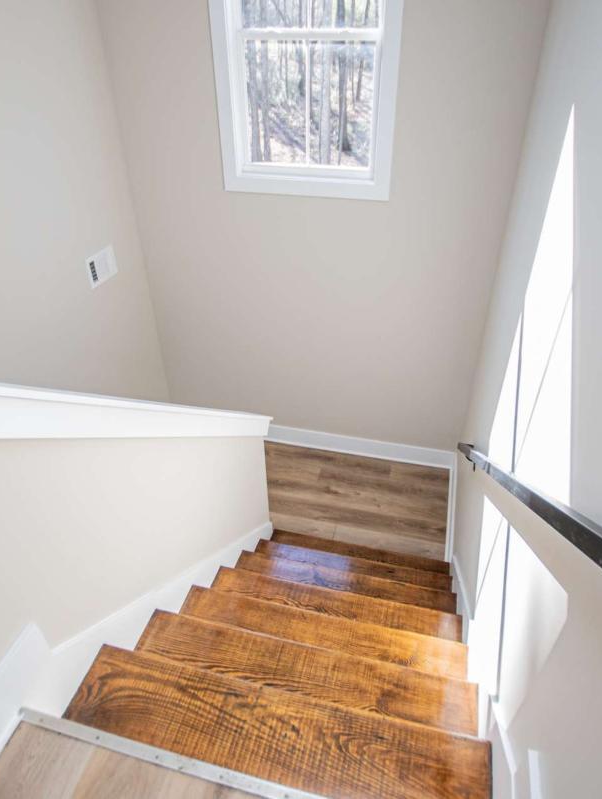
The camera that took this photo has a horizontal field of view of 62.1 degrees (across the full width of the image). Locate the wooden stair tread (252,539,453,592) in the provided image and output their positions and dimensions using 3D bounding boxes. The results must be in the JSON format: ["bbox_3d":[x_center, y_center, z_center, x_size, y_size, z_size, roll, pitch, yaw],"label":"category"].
[{"bbox_3d":[0.272,1.038,2.899,1.168,0.036,0.280,7,35,14],"label":"wooden stair tread"}]

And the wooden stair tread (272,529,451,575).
[{"bbox_3d":[0.345,1.058,3.206,1.168,0.036,0.280,7,35,14],"label":"wooden stair tread"}]

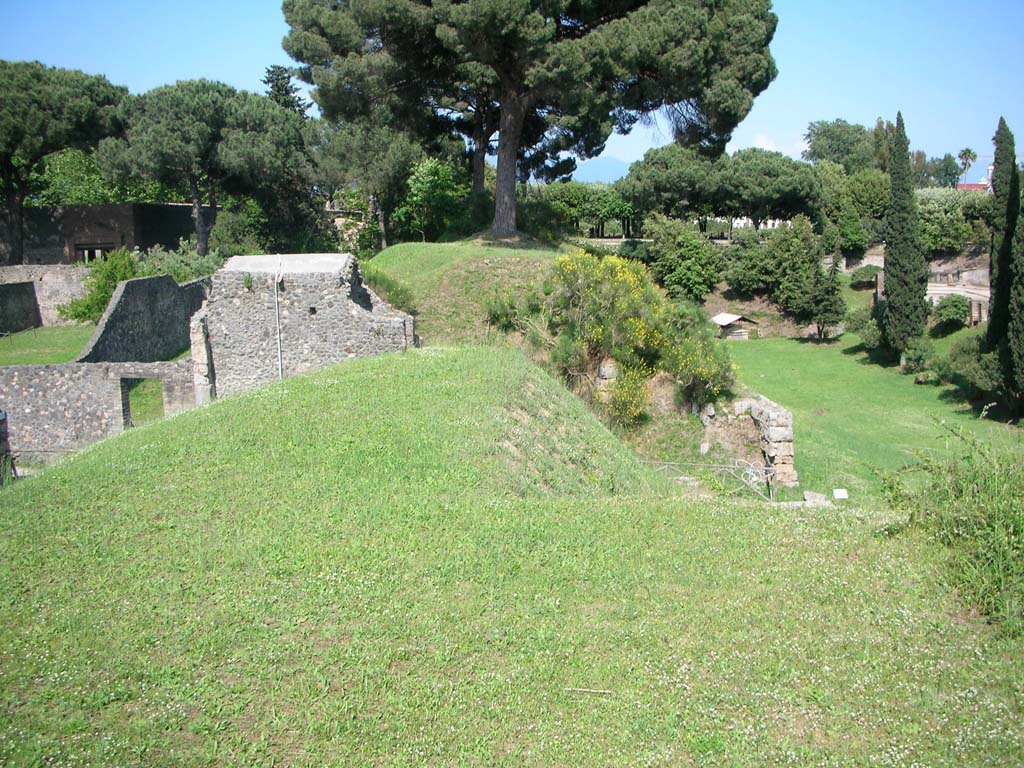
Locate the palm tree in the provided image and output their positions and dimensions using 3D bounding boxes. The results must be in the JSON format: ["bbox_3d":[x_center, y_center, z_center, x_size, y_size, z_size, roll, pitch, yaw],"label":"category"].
[{"bbox_3d":[79.729,-35.172,181.632,3.900,12.600,3.900,0,10,0],"label":"palm tree"}]

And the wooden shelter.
[{"bbox_3d":[14.139,-3.700,66.574,2.595,1.486,2.401,-4,11,-22],"label":"wooden shelter"}]

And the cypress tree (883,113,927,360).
[{"bbox_3d":[21.019,-7.772,55.307,2.450,13.200,2.450,0,10,0],"label":"cypress tree"}]

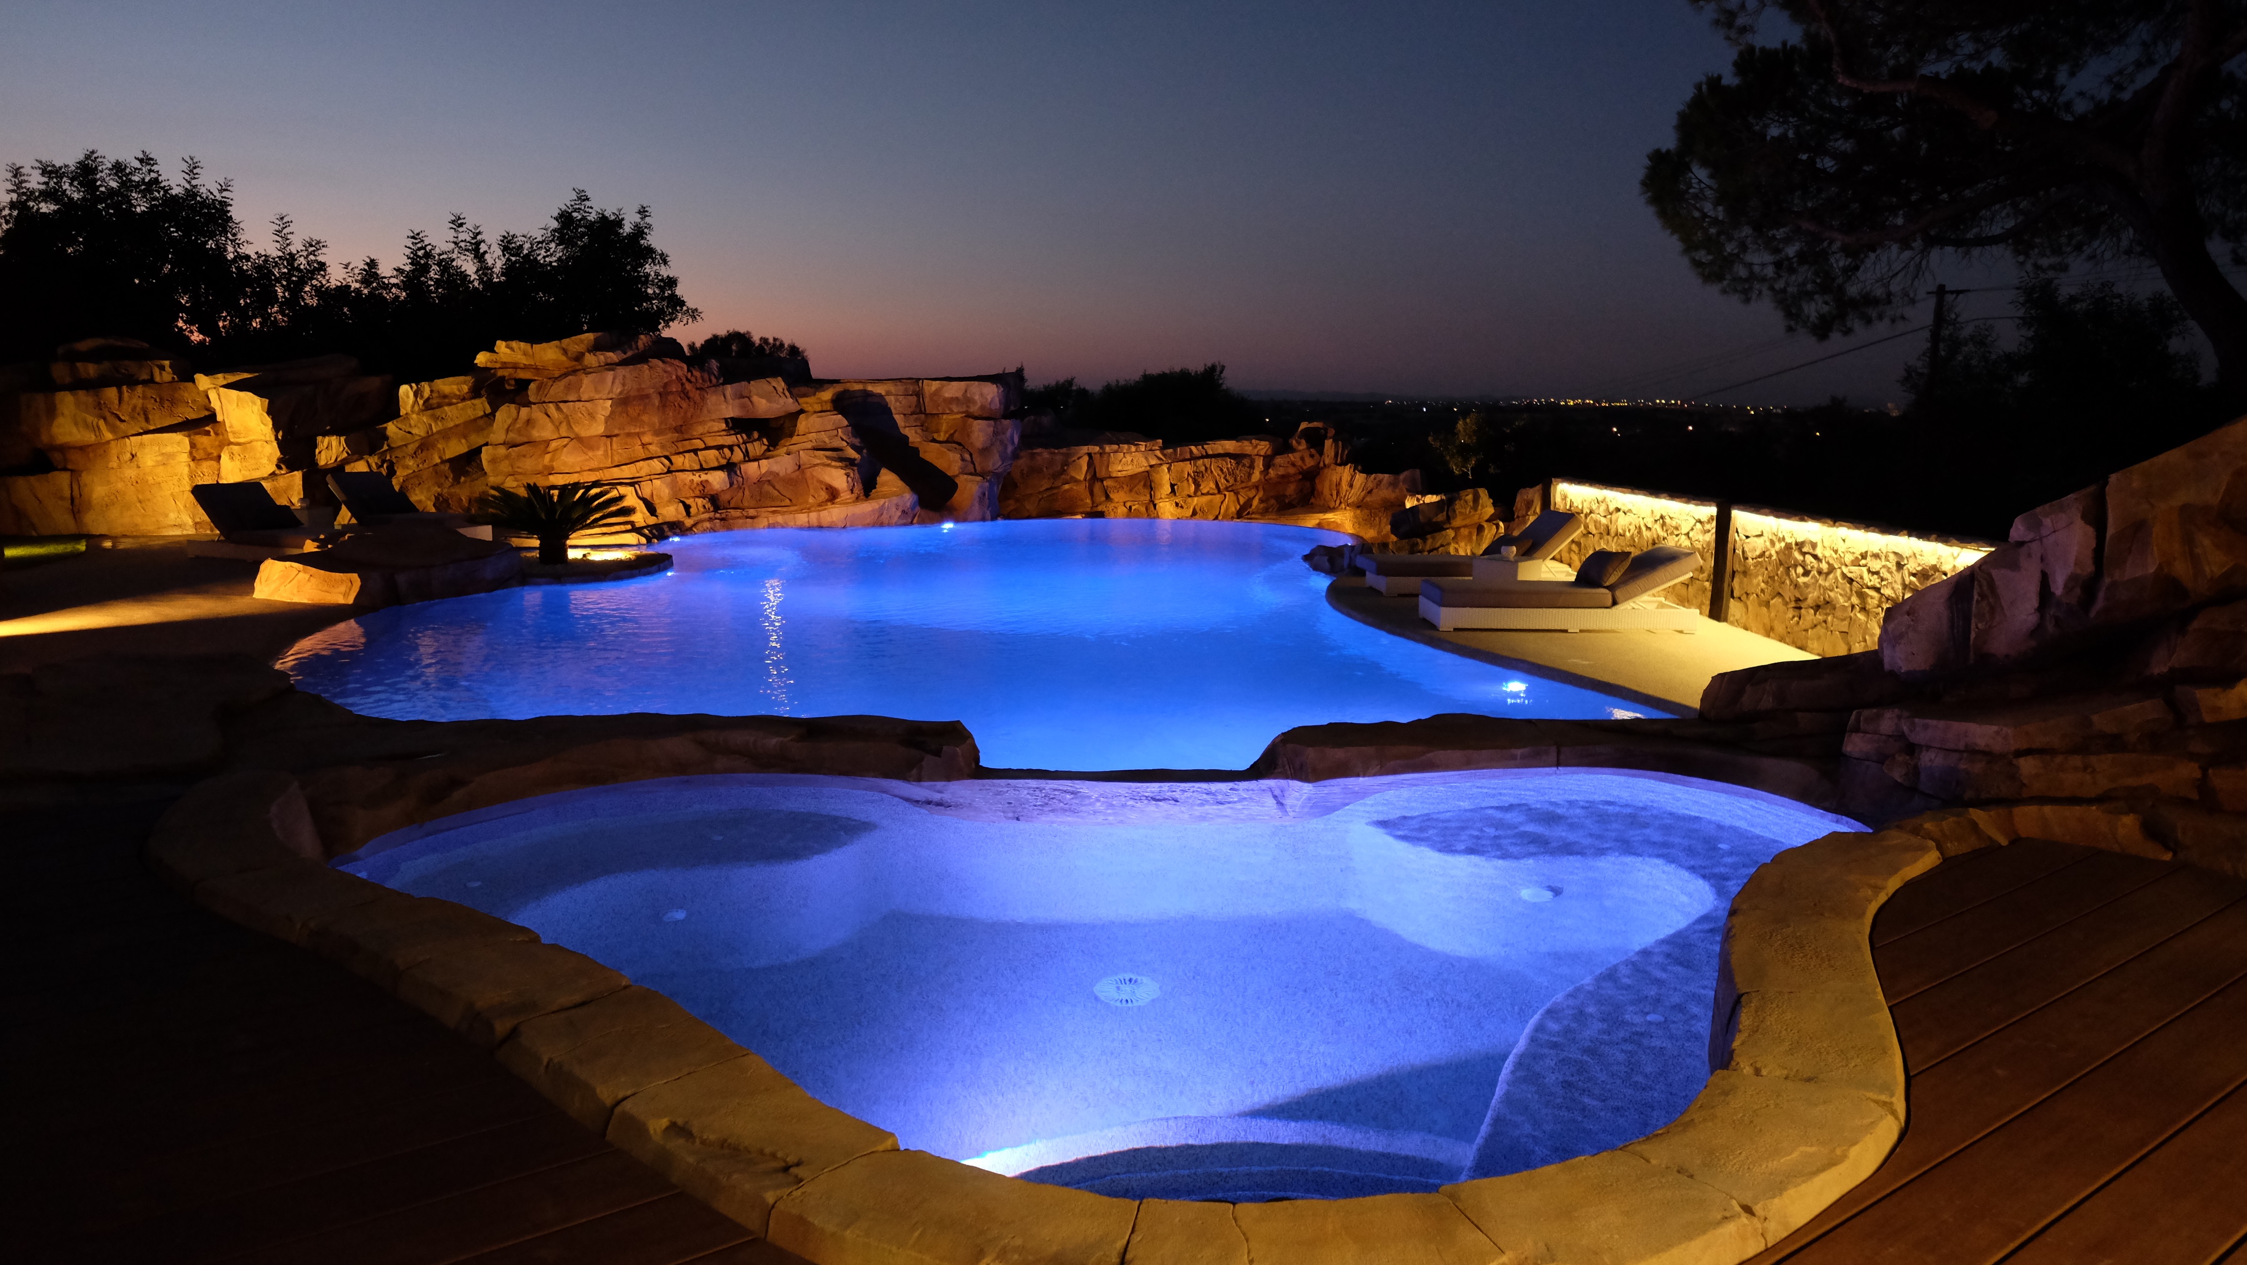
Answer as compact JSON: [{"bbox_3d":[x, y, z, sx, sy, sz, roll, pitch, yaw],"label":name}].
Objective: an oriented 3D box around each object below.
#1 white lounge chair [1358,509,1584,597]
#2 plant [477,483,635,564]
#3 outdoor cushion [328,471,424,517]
[{"bbox_3d":[3.271,-0.745,12.220,2.050,0.720,0.680,-1,10,-7],"label":"white lounge chair"},{"bbox_3d":[-5.896,-1.135,13.584,1.560,0.860,1.520,-4,11,-23],"label":"plant"},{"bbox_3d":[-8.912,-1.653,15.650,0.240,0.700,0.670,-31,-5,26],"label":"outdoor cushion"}]

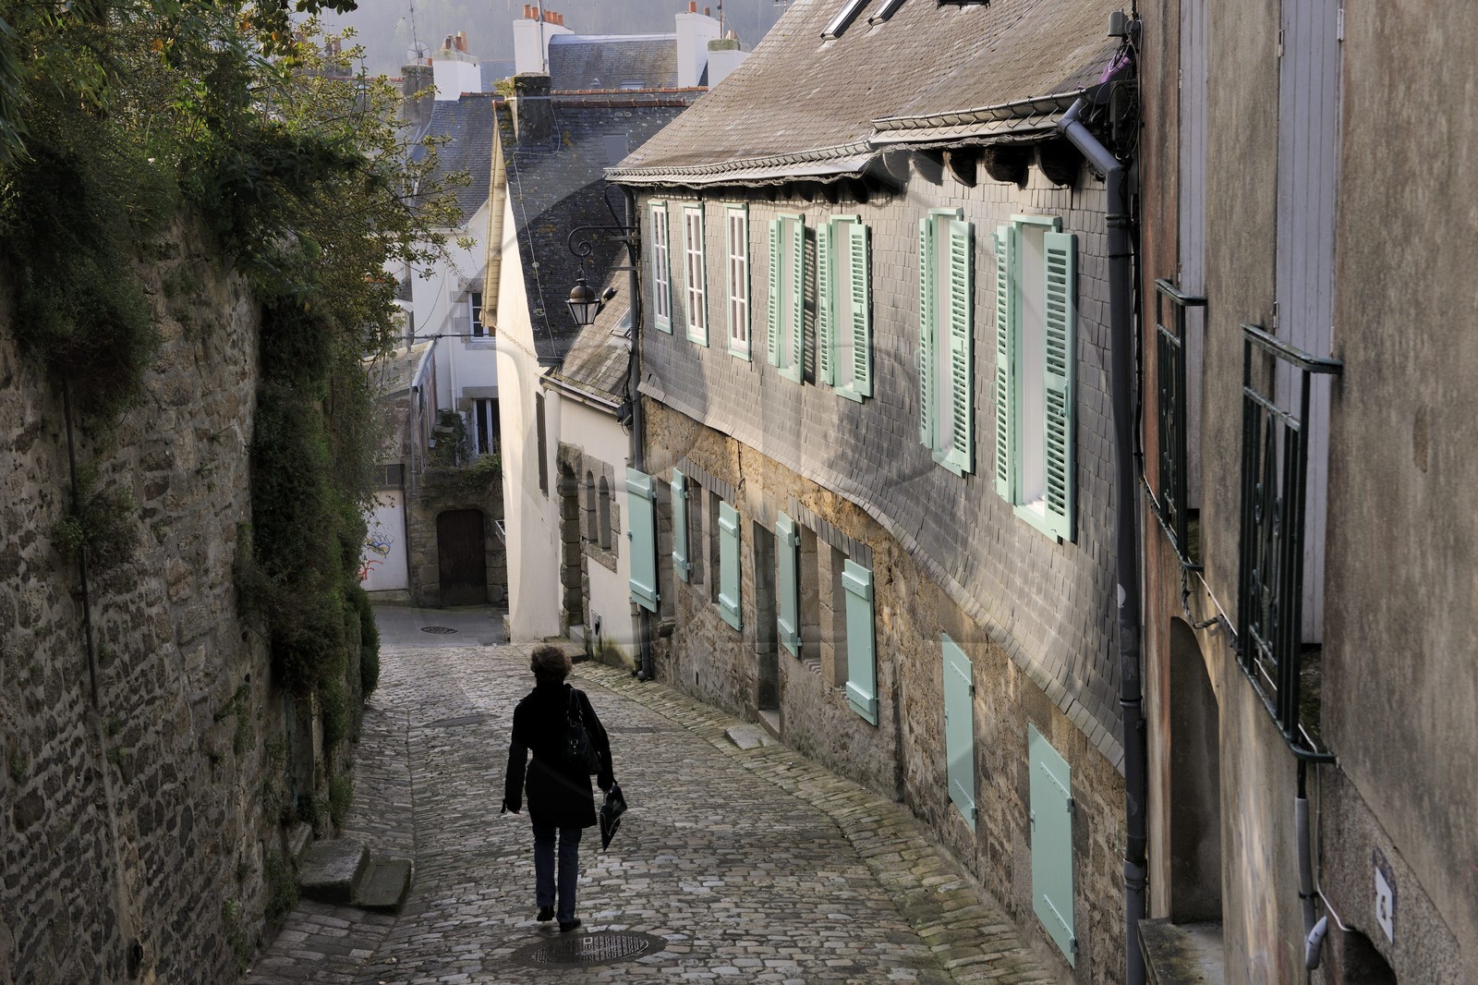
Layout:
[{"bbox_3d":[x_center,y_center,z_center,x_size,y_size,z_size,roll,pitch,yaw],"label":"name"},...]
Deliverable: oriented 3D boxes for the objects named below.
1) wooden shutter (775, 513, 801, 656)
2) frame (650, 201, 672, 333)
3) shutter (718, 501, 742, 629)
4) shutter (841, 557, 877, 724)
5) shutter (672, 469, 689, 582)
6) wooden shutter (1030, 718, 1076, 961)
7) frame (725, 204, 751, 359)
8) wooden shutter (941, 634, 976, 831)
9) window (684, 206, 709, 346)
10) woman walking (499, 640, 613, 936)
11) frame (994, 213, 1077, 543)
[{"bbox_3d":[0.479,0.894,20.917,0.070,1.330,0.730,-3,8,-10],"label":"wooden shutter"},{"bbox_3d":[-1.029,-2.979,28.253,0.080,1.720,1.150,-3,8,-11],"label":"frame"},{"bbox_3d":[-0.089,0.749,22.000,0.070,1.210,0.660,-4,10,-14],"label":"shutter"},{"bbox_3d":[1.000,1.237,17.600,0.080,1.240,0.630,-4,10,-14],"label":"shutter"},{"bbox_3d":[-0.767,0.421,27.811,0.070,1.410,0.730,-3,8,-11],"label":"shutter"},{"bbox_3d":[1.629,1.820,11.107,0.040,1.030,0.870,-3,8,-5],"label":"wooden shutter"},{"bbox_3d":[-0.010,-2.300,23.304,0.080,1.680,1.120,-3,8,-10],"label":"frame"},{"bbox_3d":[1.366,1.474,13.228,0.040,1.050,0.880,-3,8,-5],"label":"wooden shutter"},{"bbox_3d":[-0.487,-2.416,23.700,0.100,1.530,0.800,-4,10,-13],"label":"window"},{"bbox_3d":[-1.014,1.644,11.970,0.600,1.640,0.420,-2,10,-3],"label":"woman walking"},{"bbox_3d":[1.560,-0.632,11.350,0.160,1.650,1.520,-3,10,-6],"label":"frame"}]

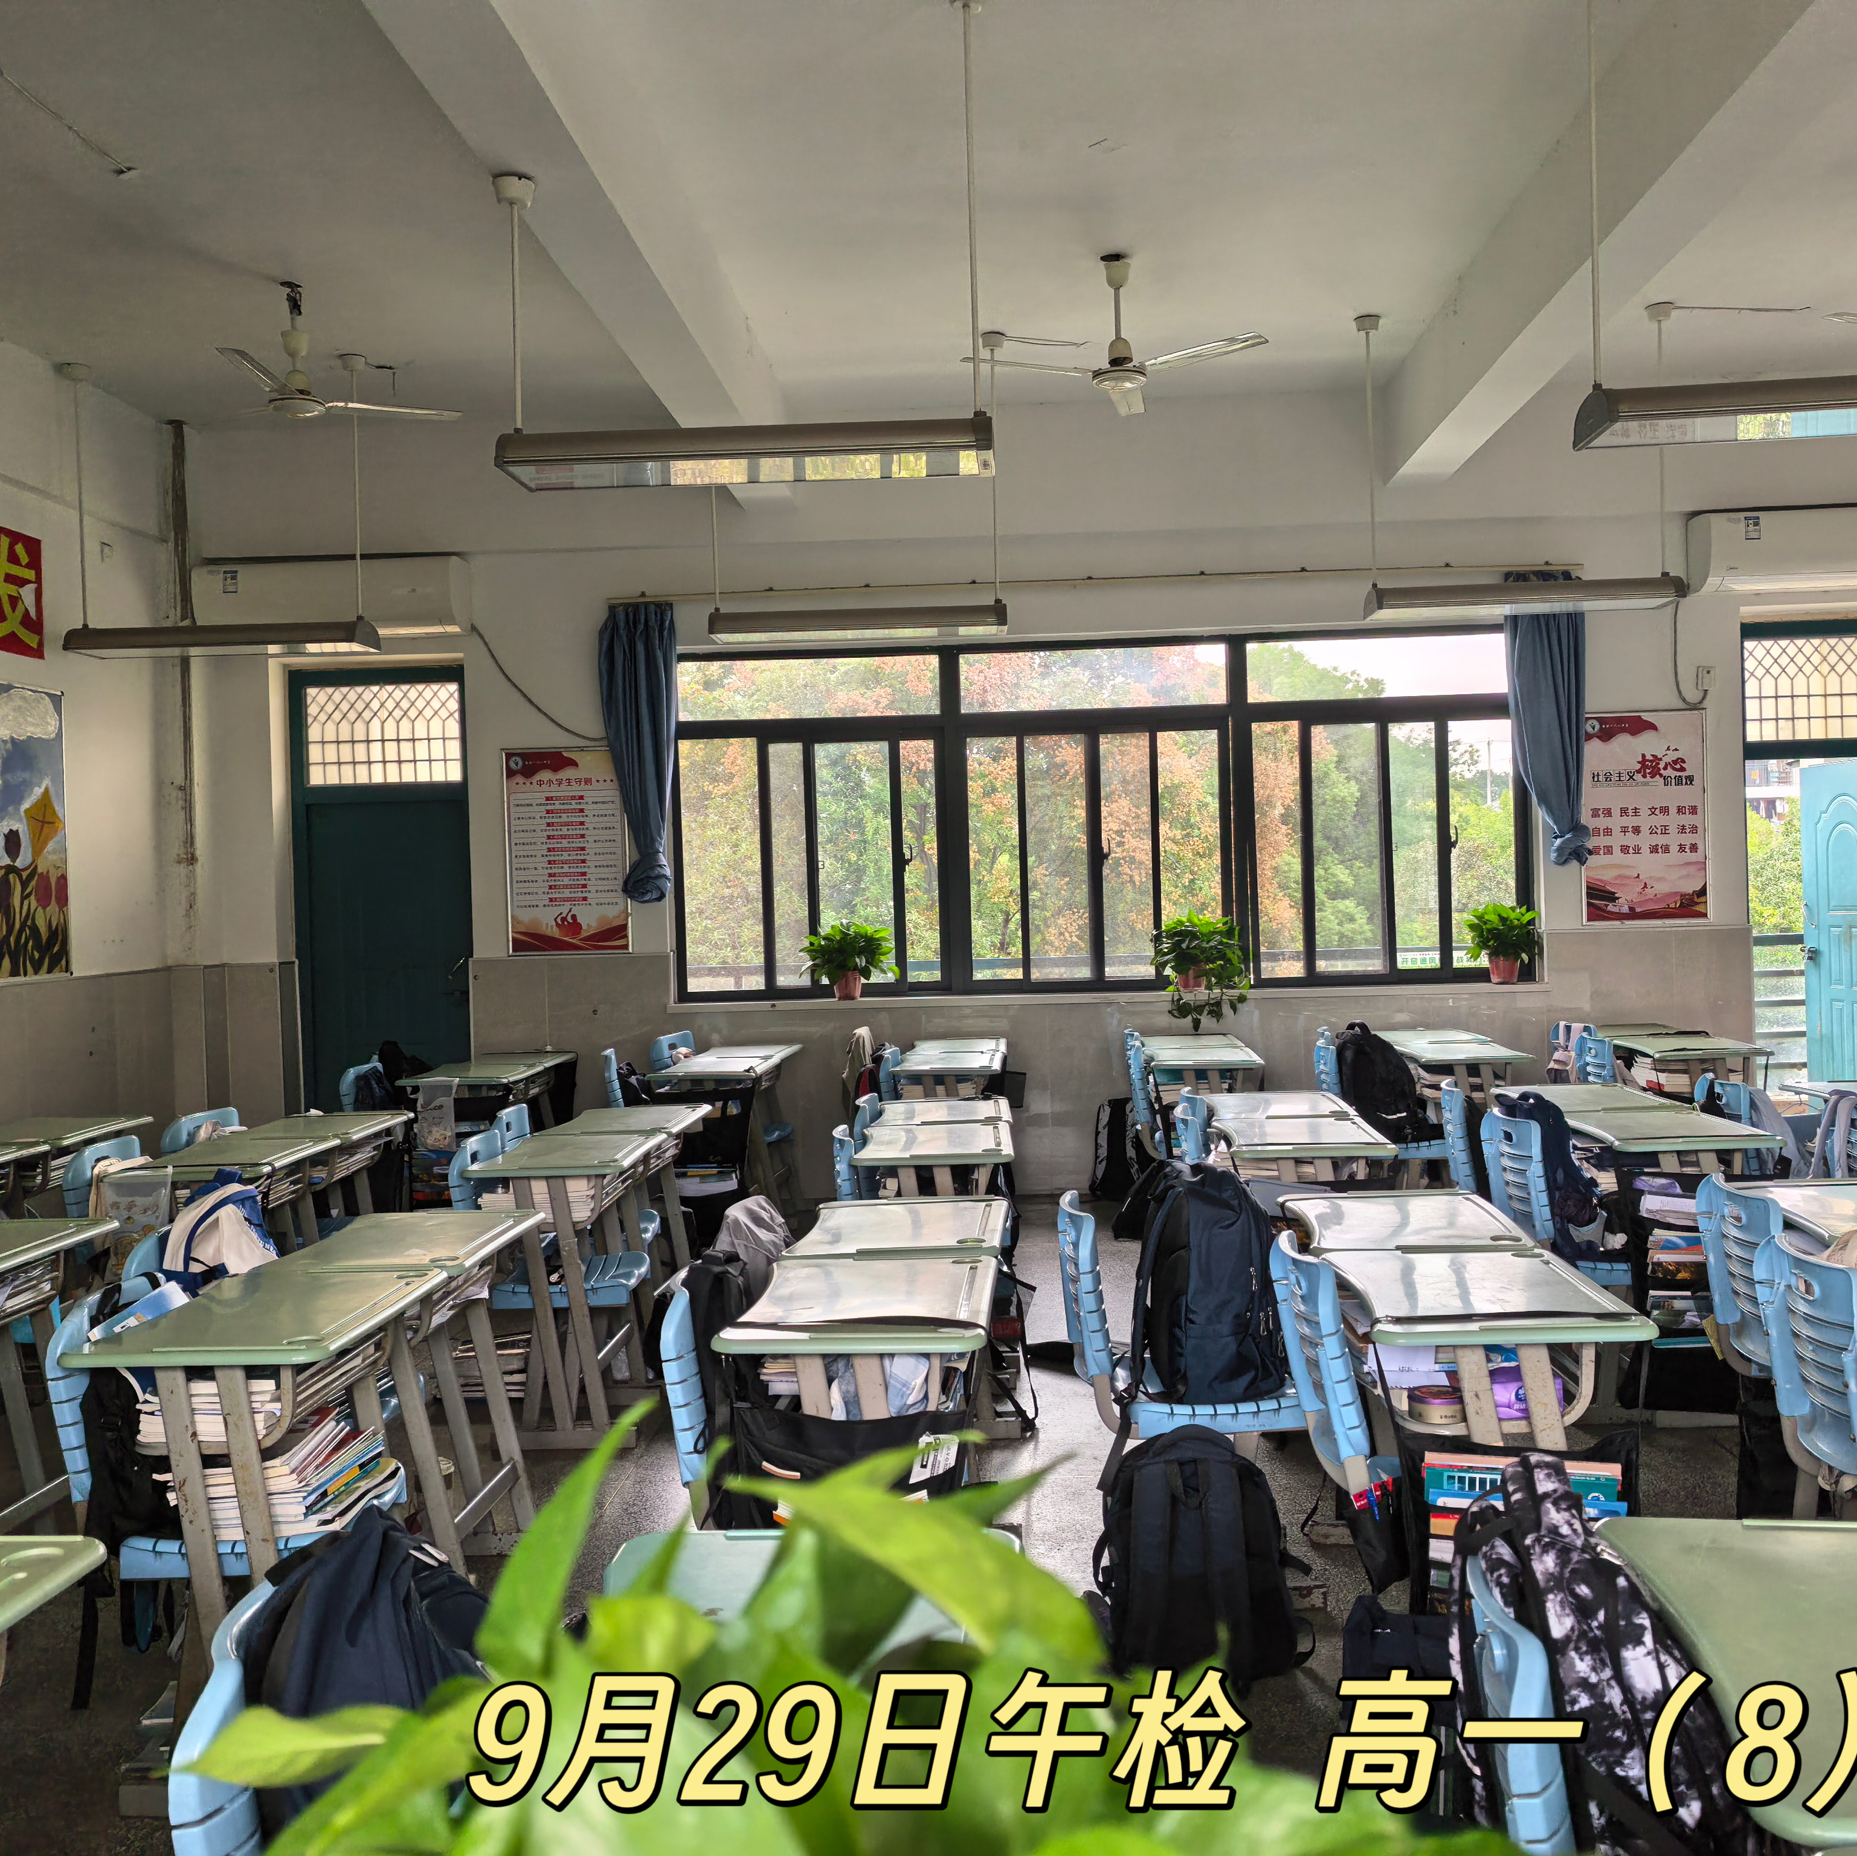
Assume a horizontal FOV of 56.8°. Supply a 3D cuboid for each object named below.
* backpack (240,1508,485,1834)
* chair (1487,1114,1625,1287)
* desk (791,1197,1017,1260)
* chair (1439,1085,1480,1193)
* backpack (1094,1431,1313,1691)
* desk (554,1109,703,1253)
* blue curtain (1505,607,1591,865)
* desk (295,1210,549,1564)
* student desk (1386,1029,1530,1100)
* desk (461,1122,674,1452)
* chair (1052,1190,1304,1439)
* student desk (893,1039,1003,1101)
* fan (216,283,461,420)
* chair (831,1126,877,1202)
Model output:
[{"bbox_3d":[-0.423,0.732,1.511,0.210,0.450,0.310,-1,1,3],"label":"backpack"},{"bbox_3d":[1.774,0.900,4.583,0.460,0.790,0.400,-2,1,3],"label":"chair"},{"bbox_3d":[-0.040,1.005,3.628,0.430,0.746,0.600,-2,1,3],"label":"desk"},{"bbox_3d":[1.833,0.880,5.224,0.460,0.810,0.410,-2,1,4],"label":"chair"},{"bbox_3d":[0.522,1.128,3.143,0.360,0.430,0.220,-1,1,13],"label":"backpack"},{"bbox_3d":[-0.941,0.983,5.394,0.425,0.757,0.600,-2,1,4],"label":"desk"},{"bbox_3d":[2.861,-0.945,7.900,0.390,1.360,0.160,-2,1,3],"label":"blue curtain"},{"bbox_3d":[-1.082,1.024,3.574,0.440,0.745,0.600,-2,1,4],"label":"desk"},{"bbox_3d":[2.174,0.876,6.993,0.440,0.745,0.600,-2,1,4],"label":"student desk"},{"bbox_3d":[-1.005,1.003,4.792,0.440,0.745,0.600,-2,1,4],"label":"desk"},{"bbox_3d":[0.523,0.958,3.505,0.490,0.812,0.420,-2,1,3],"label":"chair"},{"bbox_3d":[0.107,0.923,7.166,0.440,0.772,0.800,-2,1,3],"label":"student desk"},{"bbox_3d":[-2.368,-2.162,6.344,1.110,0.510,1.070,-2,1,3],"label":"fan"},{"bbox_3d":[-0.014,0.941,4.666,0.460,0.810,0.410,-2,1,-4],"label":"chair"}]

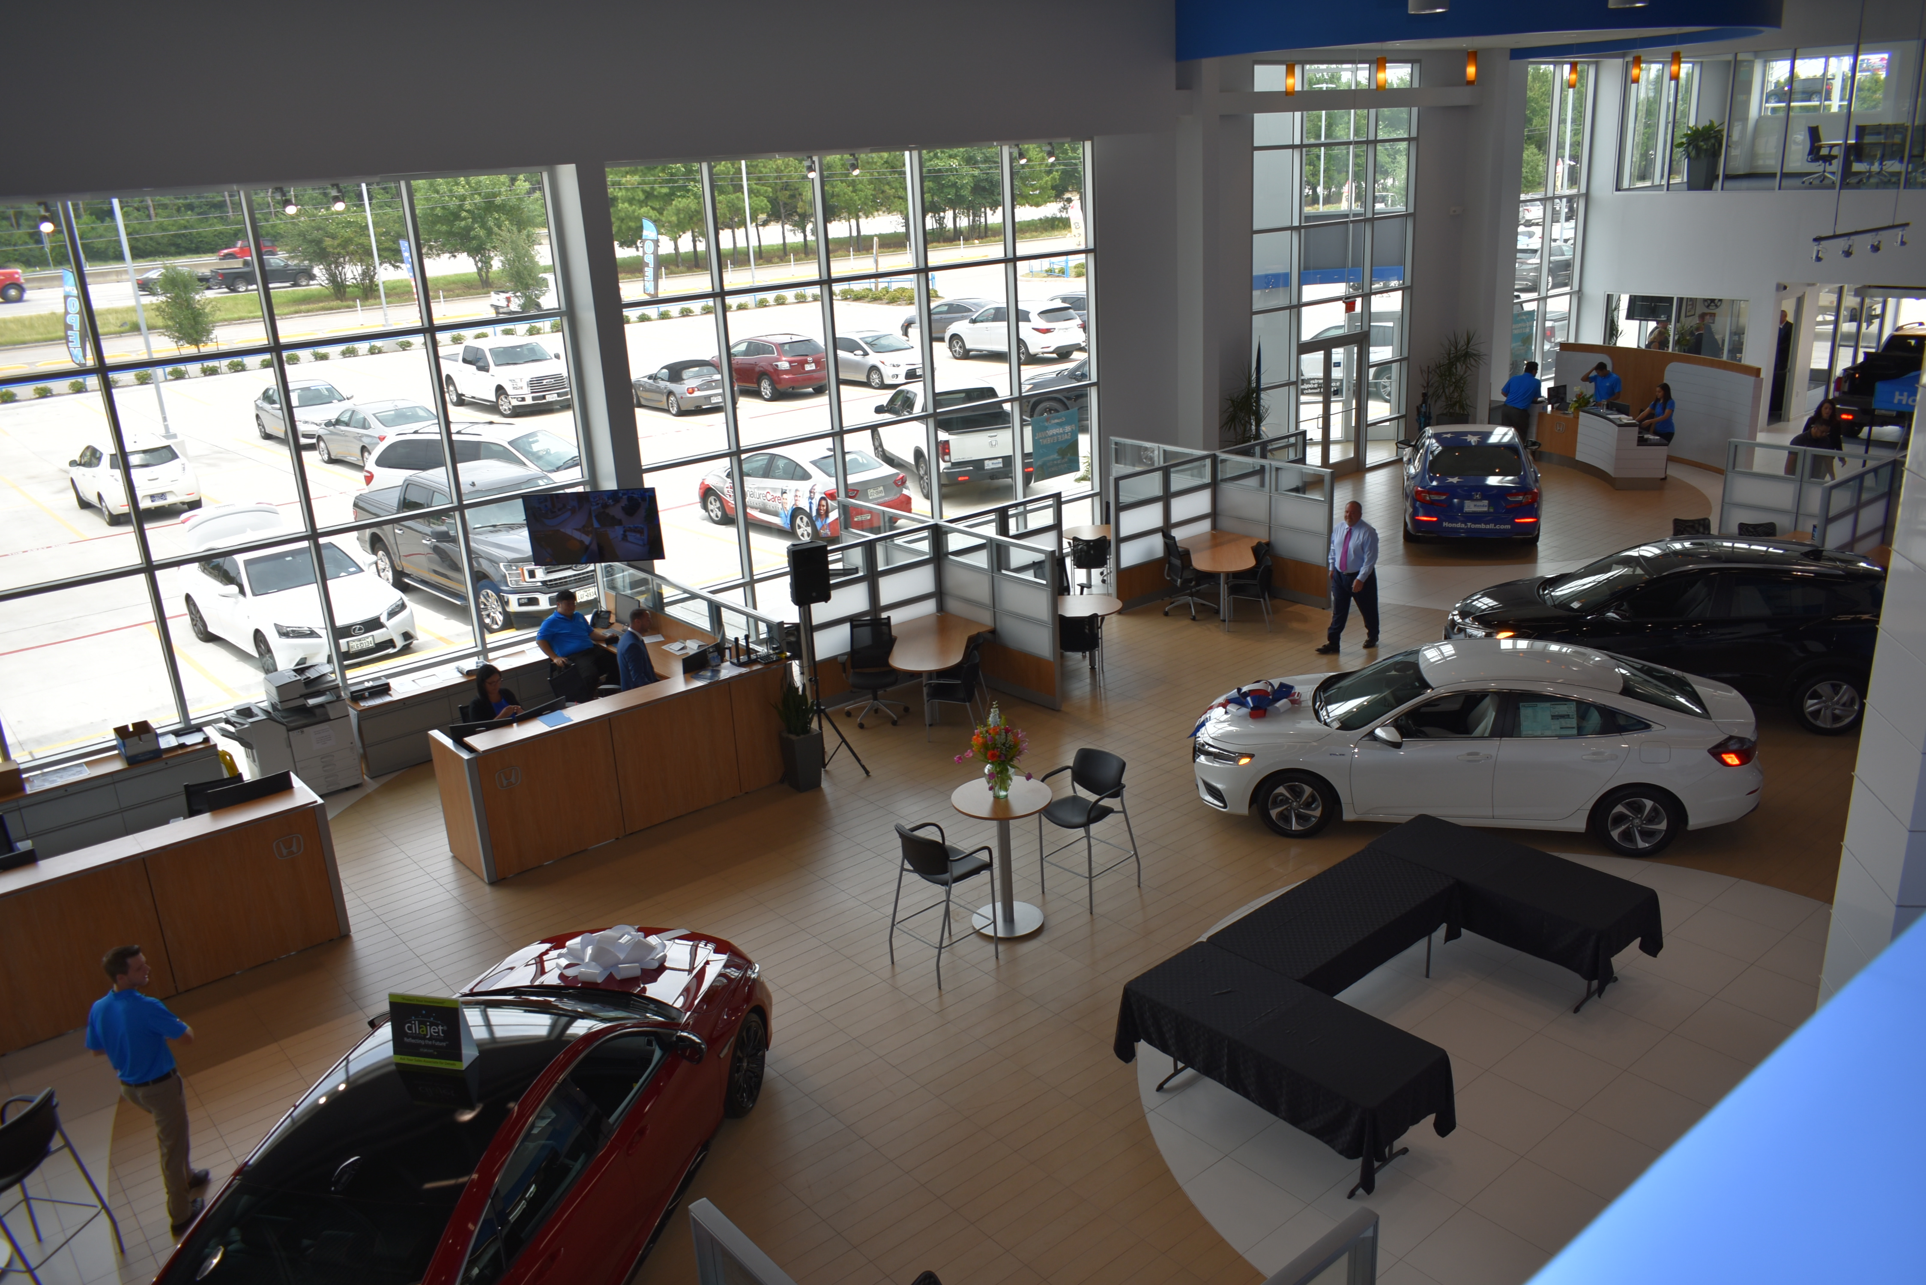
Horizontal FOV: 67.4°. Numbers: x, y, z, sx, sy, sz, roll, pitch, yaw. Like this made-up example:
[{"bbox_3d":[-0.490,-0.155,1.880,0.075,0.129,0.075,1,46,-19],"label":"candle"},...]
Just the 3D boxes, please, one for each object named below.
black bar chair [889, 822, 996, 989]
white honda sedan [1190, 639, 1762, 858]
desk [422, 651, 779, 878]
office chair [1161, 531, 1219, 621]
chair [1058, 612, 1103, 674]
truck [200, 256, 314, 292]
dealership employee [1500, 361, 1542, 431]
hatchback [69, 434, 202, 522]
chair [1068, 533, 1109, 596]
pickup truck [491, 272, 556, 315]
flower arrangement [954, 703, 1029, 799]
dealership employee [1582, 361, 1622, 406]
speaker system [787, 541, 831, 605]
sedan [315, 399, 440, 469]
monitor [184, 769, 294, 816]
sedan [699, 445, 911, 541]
[{"bbox_3d":[-0.154,1.853,10.599,0.600,1.120,0.590,-19,24,-38],"label":"black bar chair"},{"bbox_3d":[4.388,0.778,12.662,4.660,1.410,1.840,1,19,13],"label":"white honda sedan"},{"bbox_3d":[-3.133,1.050,13.470,3.200,1.150,0.860,-17,23,-37],"label":"desk"},{"bbox_3d":[2.833,-0.877,18.223,0.660,1.020,0.660,-8,19,-13],"label":"office chair"},{"bbox_3d":[1.253,0.031,16.037,0.560,0.860,0.580,-2,19,3],"label":"chair"},{"bbox_3d":[-41.858,-22.255,86.900,5.750,1.920,2.000,-18,23,-36],"label":"truck"},{"bbox_3d":[9.875,-4.079,25.588,0.500,1.680,0.620,-15,22,-32],"label":"dealership employee"},{"bbox_3d":[-17.218,-3.554,29.931,1.770,1.550,4.440,-18,23,-37],"label":"hatchback"},{"bbox_3d":[1.775,-1.075,19.711,0.580,0.870,0.600,-1,18,8],"label":"chair"},{"bbox_3d":[-19.618,-16.818,69.525,2.000,1.920,5.800,15,25,43],"label":"pickup truck"},{"bbox_3d":[0.222,0.820,10.816,0.530,0.690,0.450,-3,19,0],"label":"flower arrangement"},{"bbox_3d":[11.039,-4.006,25.151,0.620,1.700,0.450,10,23,34],"label":"dealership employee"},{"bbox_3d":[-1.461,-0.655,13.566,0.345,0.540,0.290,-10,20,-19],"label":"speaker system"},{"bbox_3d":[-13.334,-4.838,33.361,1.860,1.450,4.880,-19,24,-39],"label":"sedan"},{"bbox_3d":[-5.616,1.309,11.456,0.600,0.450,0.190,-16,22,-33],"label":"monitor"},{"bbox_3d":[-2.899,-2.821,25.734,1.800,1.460,4.670,-19,24,-40],"label":"sedan"}]

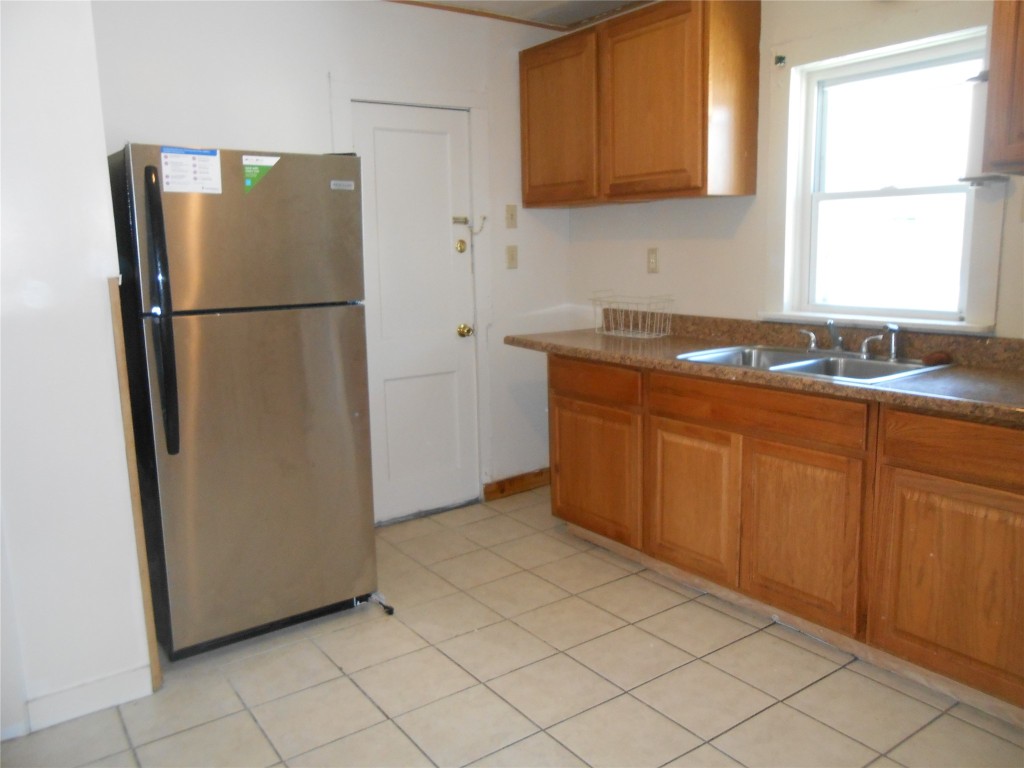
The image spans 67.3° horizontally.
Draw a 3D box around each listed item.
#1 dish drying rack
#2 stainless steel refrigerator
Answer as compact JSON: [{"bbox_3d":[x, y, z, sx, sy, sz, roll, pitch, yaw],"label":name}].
[{"bbox_3d":[0.584,-0.335,3.748,0.195,0.200,0.380,-8,11,-35],"label":"dish drying rack"},{"bbox_3d":[-1.018,0.025,2.895,0.743,1.678,0.765,-8,11,-35],"label":"stainless steel refrigerator"}]

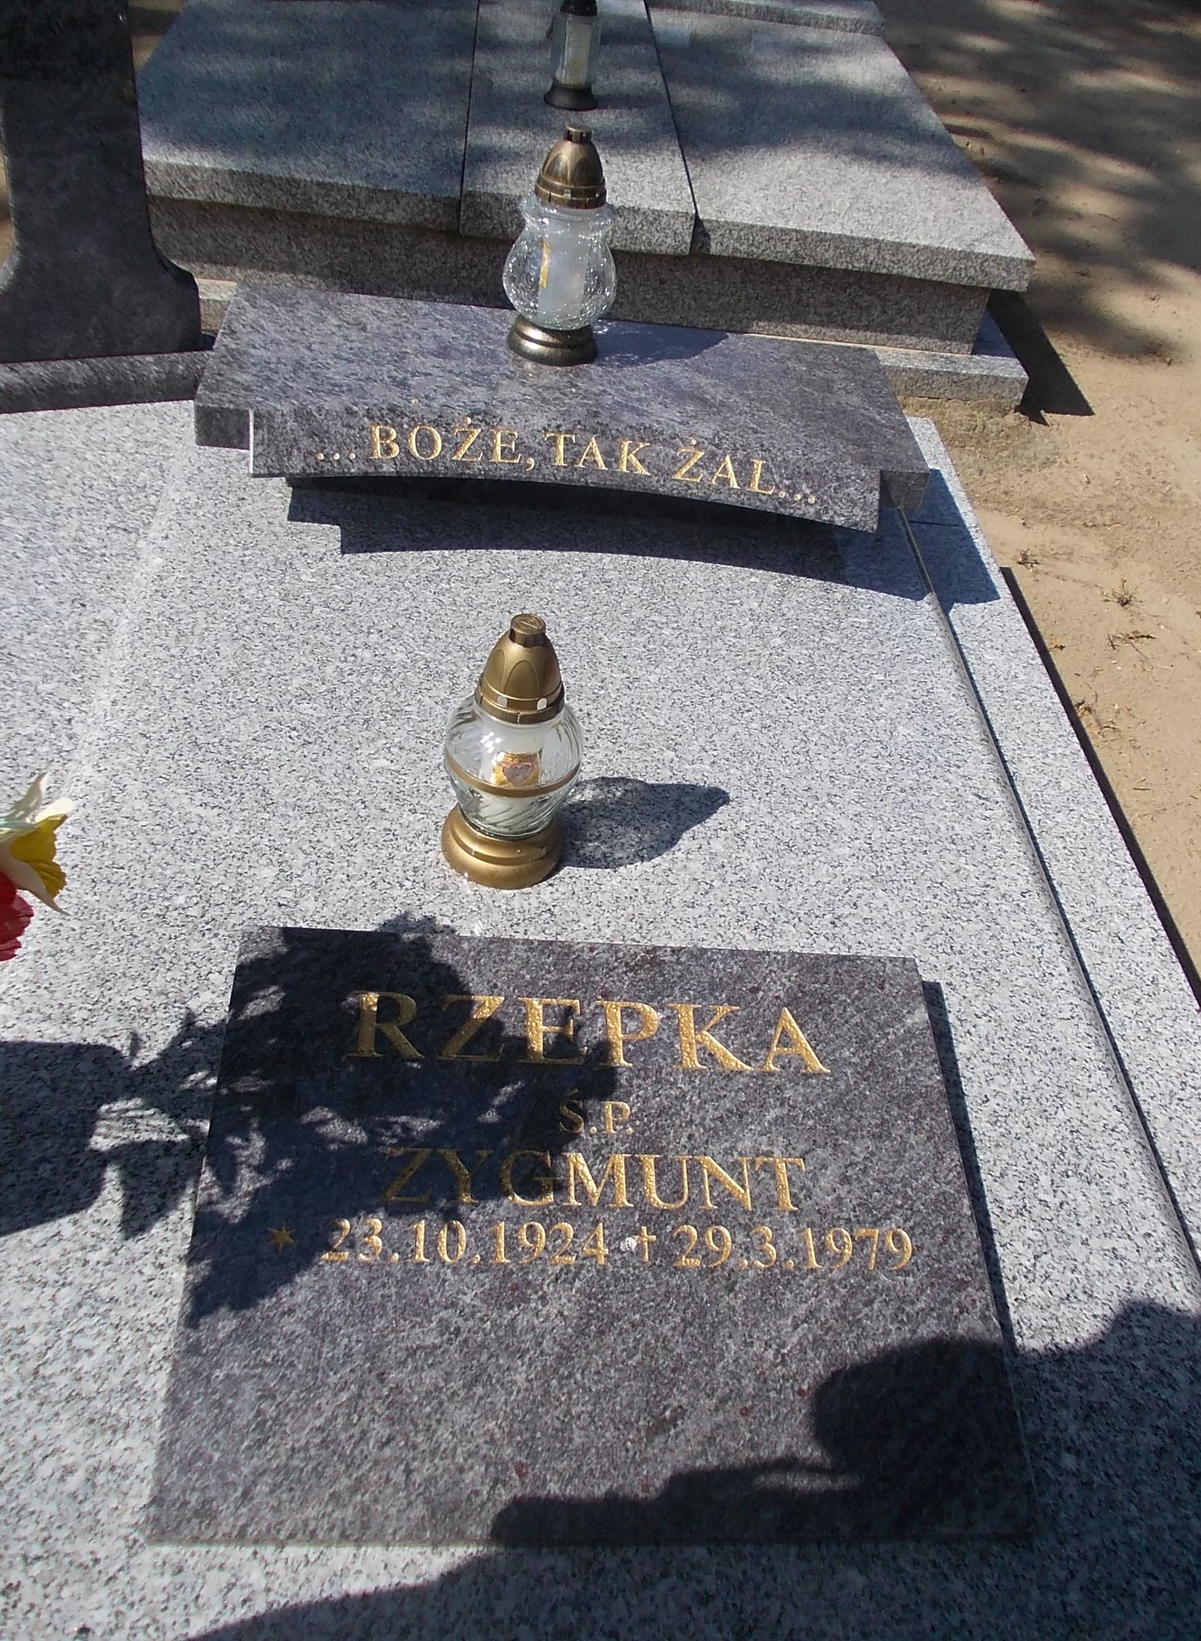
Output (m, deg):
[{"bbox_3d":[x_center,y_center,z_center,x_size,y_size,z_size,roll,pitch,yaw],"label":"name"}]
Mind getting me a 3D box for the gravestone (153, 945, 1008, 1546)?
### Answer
[{"bbox_3d":[-0.002,0.284,0.990,0.575,0.051,0.453,4,47,-7],"label":"gravestone"}]

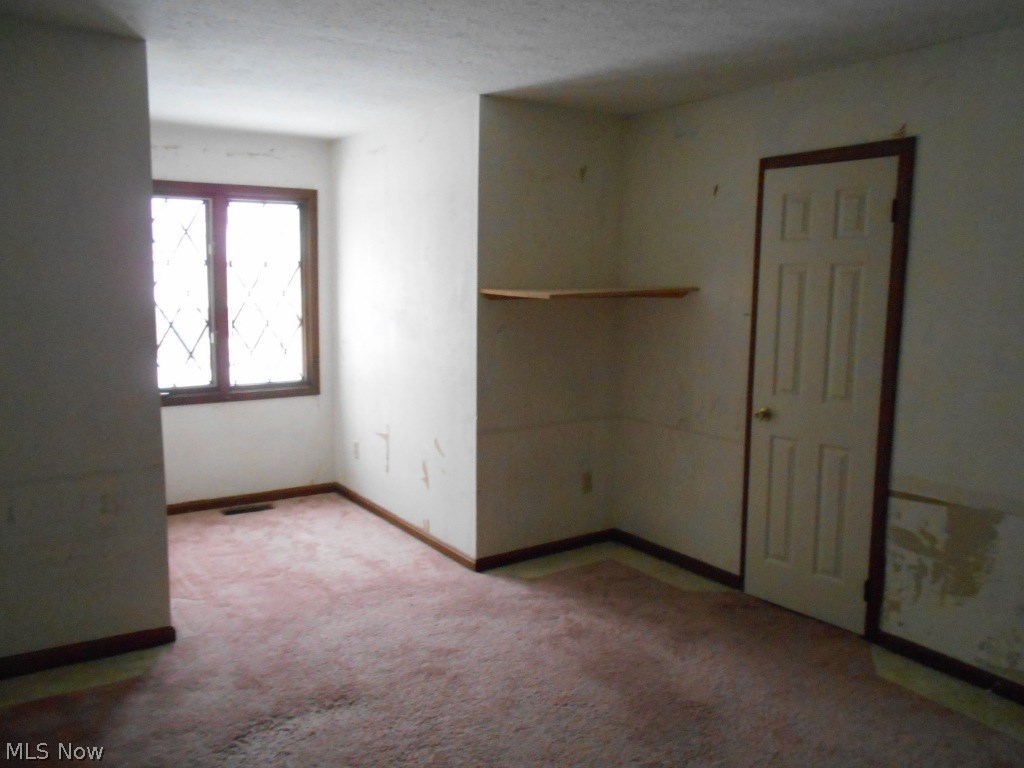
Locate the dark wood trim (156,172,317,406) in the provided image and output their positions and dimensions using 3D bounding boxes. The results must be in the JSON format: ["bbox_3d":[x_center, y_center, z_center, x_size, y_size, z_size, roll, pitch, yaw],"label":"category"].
[{"bbox_3d":[-1.830,-0.570,4.911,1.240,1.377,0.090,-5,9,-36],"label":"dark wood trim"}]

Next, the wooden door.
[{"bbox_3d":[1.359,0.053,3.448,0.050,2.024,0.620,-5,9,-36],"label":"wooden door"}]

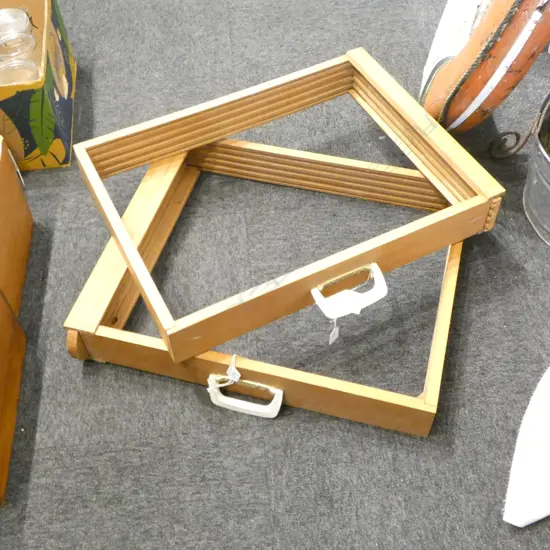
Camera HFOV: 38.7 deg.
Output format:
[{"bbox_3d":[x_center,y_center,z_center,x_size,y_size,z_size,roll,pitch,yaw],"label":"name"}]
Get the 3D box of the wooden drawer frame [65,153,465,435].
[{"bbox_3d":[0.009,-0.001,1.498,0.650,0.090,0.599,11,52,10],"label":"wooden drawer frame"}]

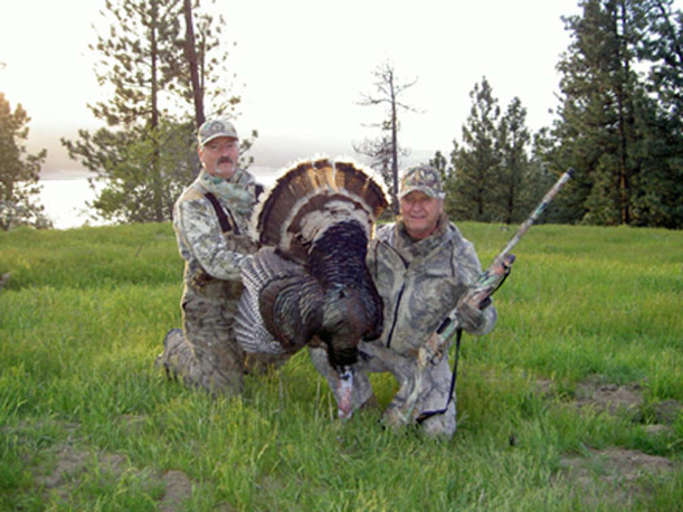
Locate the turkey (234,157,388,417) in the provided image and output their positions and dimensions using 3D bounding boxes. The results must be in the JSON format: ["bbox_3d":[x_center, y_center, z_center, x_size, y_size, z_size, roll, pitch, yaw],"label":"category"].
[{"bbox_3d":[-0.123,0.113,3.060,0.580,0.970,0.500,-1,7,-8],"label":"turkey"}]

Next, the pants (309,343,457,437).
[{"bbox_3d":[0.179,0.484,3.200,0.550,0.440,0.580,2,7,18],"label":"pants"}]

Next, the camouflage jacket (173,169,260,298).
[{"bbox_3d":[-0.502,-0.100,3.420,0.480,0.570,0.400,-5,8,-36],"label":"camouflage jacket"}]

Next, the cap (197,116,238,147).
[{"bbox_3d":[-0.540,-0.542,3.380,0.175,0.130,0.250,-3,7,-24],"label":"cap"}]

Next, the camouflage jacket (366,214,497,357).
[{"bbox_3d":[0.352,0.117,3.150,0.540,0.570,0.400,2,7,15],"label":"camouflage jacket"}]

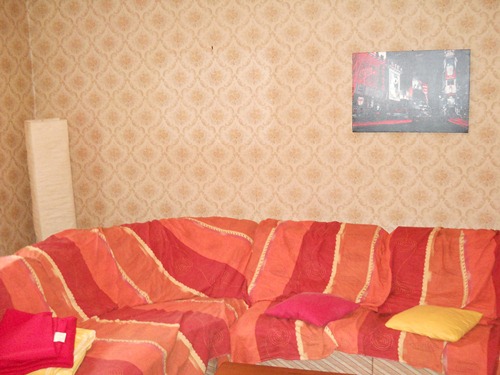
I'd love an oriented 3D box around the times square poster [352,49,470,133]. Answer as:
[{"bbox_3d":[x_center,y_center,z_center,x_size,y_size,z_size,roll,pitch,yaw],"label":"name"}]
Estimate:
[{"bbox_3d":[0.982,-0.583,3.619,0.700,0.500,0.025,1,8,16],"label":"times square poster"}]

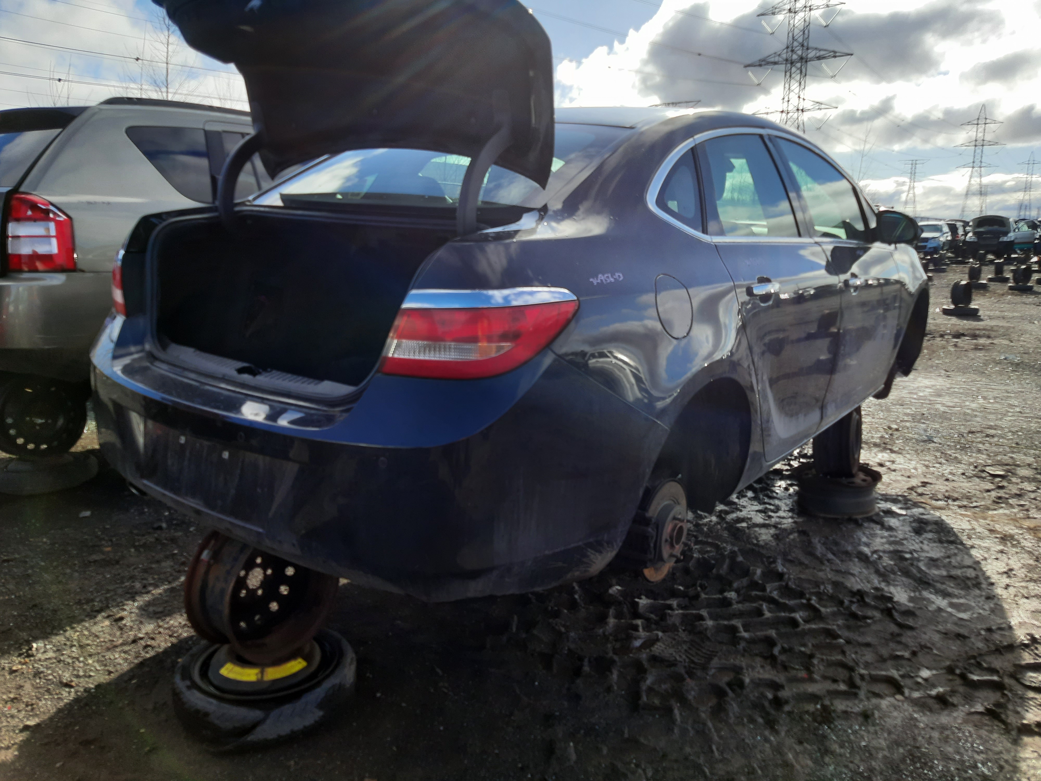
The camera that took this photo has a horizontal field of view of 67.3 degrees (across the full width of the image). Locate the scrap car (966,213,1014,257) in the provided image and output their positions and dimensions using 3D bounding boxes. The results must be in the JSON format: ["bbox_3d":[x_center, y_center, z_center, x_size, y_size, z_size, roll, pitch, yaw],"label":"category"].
[{"bbox_3d":[21.839,-7.221,36.168,1.820,1.650,4.600,8,14,33],"label":"scrap car"}]

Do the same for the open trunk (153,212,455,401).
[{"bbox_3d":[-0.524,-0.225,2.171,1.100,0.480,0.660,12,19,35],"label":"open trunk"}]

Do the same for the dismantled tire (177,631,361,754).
[{"bbox_3d":[-0.813,0.940,2.506,0.555,0.120,0.555,0,11,0],"label":"dismantled tire"}]

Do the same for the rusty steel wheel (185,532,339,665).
[{"bbox_3d":[-0.795,0.607,2.447,0.187,0.440,0.440,8,14,33],"label":"rusty steel wheel"}]

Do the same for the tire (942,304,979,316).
[{"bbox_3d":[8.150,-1.487,14.490,0.605,0.155,0.605,0,11,0],"label":"tire"}]

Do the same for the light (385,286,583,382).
[{"bbox_3d":[-0.084,-0.119,1.631,0.340,0.195,0.300,12,19,35],"label":"light"}]

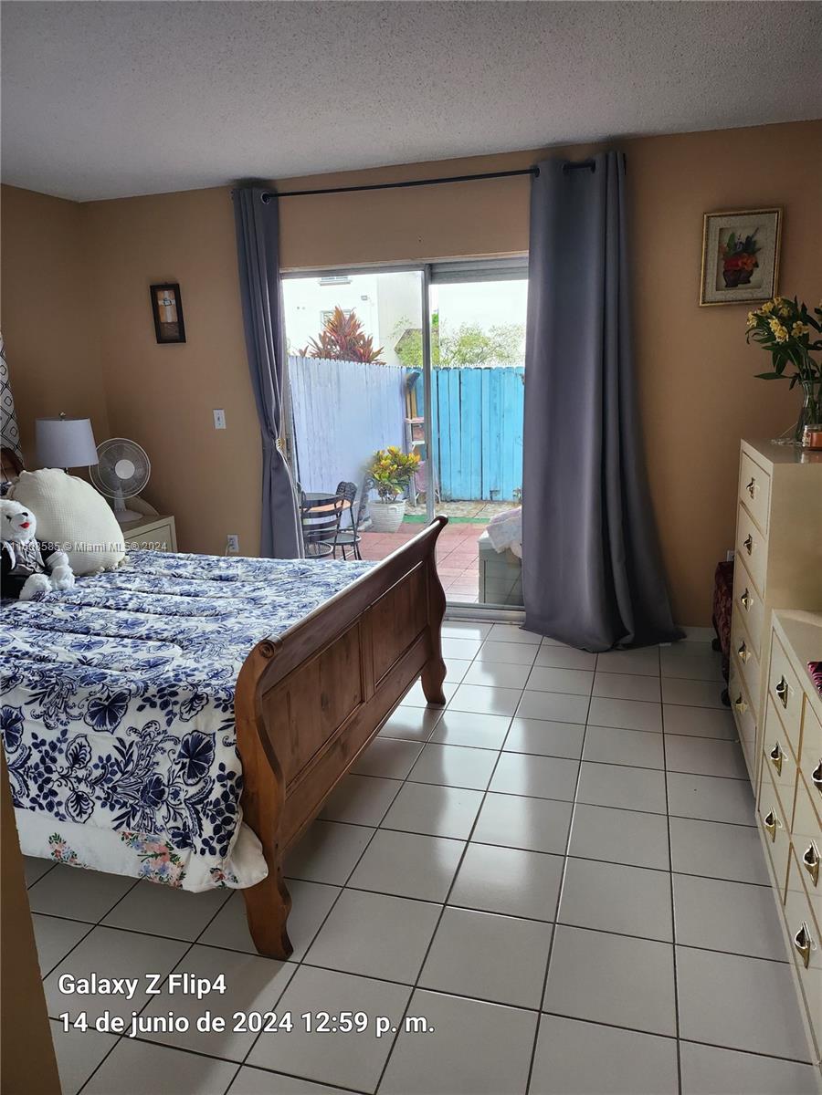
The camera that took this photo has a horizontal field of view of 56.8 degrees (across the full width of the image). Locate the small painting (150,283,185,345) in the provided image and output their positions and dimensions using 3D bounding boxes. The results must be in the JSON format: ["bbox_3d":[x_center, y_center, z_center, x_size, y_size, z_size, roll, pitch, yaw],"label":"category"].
[{"bbox_3d":[-1.494,-1.431,4.659,0.207,0.346,0.024,2,13,17],"label":"small painting"}]

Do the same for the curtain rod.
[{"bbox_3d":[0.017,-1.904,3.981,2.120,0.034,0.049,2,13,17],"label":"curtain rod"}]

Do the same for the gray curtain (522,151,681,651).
[{"bbox_3d":[0.987,-0.690,3.902,0.860,2.477,0.281,2,13,17],"label":"gray curtain"}]

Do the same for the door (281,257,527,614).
[{"bbox_3d":[0.126,-0.581,4.462,1.754,2.034,0.098,2,13,17],"label":"door"}]

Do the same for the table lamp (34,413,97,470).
[{"bbox_3d":[-1.943,-0.410,4.300,0.335,0.685,0.335,2,13,17],"label":"table lamp"}]

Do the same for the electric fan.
[{"bbox_3d":[-1.830,-0.433,4.784,0.380,0.510,0.270,-13,17,-41],"label":"electric fan"}]

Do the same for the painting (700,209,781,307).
[{"bbox_3d":[1.610,-1.412,3.707,0.355,0.430,0.030,2,13,17],"label":"painting"}]

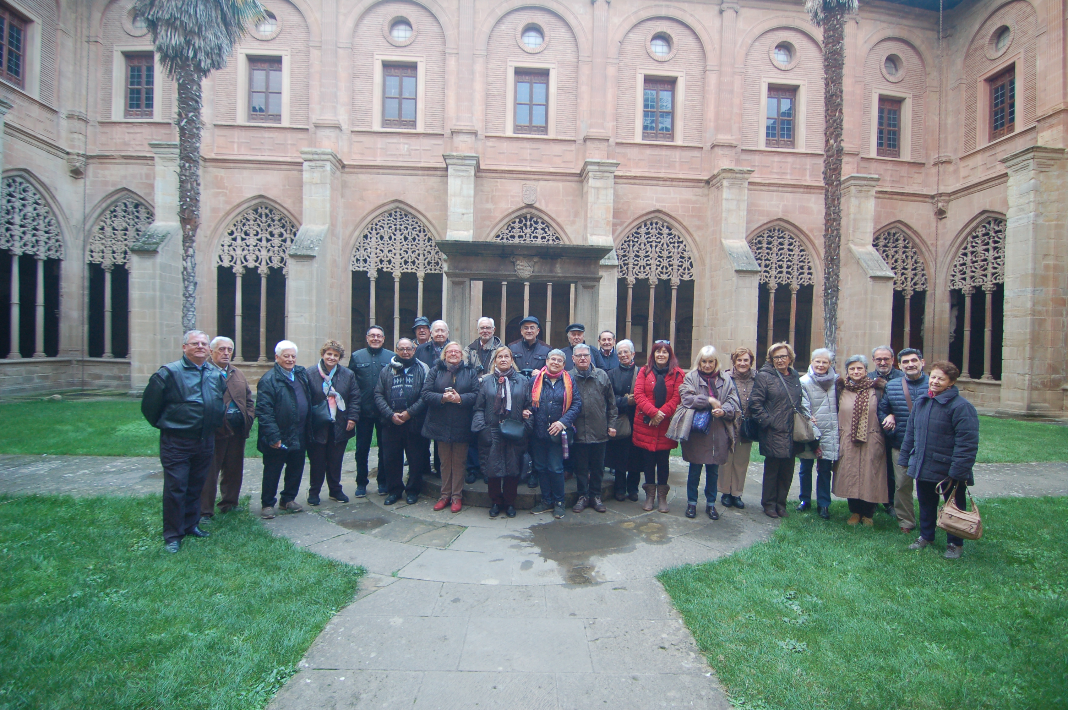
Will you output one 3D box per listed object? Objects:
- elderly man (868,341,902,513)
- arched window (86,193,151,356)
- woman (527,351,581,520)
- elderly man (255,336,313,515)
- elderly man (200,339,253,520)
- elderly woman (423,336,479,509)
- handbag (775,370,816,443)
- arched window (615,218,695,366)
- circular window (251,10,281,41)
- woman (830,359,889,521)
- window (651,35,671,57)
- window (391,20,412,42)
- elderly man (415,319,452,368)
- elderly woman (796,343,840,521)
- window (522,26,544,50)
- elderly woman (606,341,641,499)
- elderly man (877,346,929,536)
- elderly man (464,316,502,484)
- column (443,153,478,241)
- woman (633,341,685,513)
[{"bbox_3d":[3.618,0.755,4.866,0.520,1.690,0.340,2,2,30],"label":"elderly man"},{"bbox_3d":[-14.653,-2.784,17.407,3.250,5.971,0.400,1,0,-4],"label":"arched window"},{"bbox_3d":[0.189,0.737,4.570,0.540,1.602,0.420,1,0,0],"label":"woman"},{"bbox_3d":[-2.363,0.677,4.470,0.420,1.622,0.520,2,1,42],"label":"elderly man"},{"bbox_3d":[-2.891,0.649,4.446,0.500,1.641,0.360,0,1,-30],"label":"elderly man"},{"bbox_3d":[-0.828,0.685,4.684,0.560,1.642,0.400,1,1,-2],"label":"elderly woman"},{"bbox_3d":[2.527,0.496,4.580,0.360,0.700,0.220,1,2,-6],"label":"handbag"},{"bbox_3d":[4.286,-2.232,16.800,2.880,5.300,0.400,1,0,-4],"label":"arched window"},{"bbox_3d":[-7.850,-9.680,13.876,0.900,0.900,0.250,1,2,-4],"label":"circular window"},{"bbox_3d":[3.092,0.797,4.500,0.490,1.595,0.380,1,1,31],"label":"woman"},{"bbox_3d":[3.779,-9.187,14.038,0.683,0.730,0.250,1,1,-4],"label":"window"},{"bbox_3d":[-3.928,-9.627,14.085,0.690,0.690,0.220,1,2,-4],"label":"window"},{"bbox_3d":[-1.029,0.463,5.061,0.520,1.680,0.340,1,2,-18],"label":"elderly man"},{"bbox_3d":[2.886,0.755,4.802,0.470,1.645,0.340,2,1,19],"label":"elderly woman"},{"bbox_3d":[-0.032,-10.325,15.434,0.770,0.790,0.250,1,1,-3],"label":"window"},{"bbox_3d":[0.979,0.691,5.128,0.540,1.706,0.360,1,0,14],"label":"elderly woman"},{"bbox_3d":[3.441,0.766,4.370,0.500,1.663,0.350,2,1,30],"label":"elderly man"},{"bbox_3d":[-0.529,0.455,5.050,0.540,1.728,0.400,1,0,-5],"label":"elderly man"},{"bbox_3d":[-2.410,-2.500,15.170,1.050,7.800,1.950,1,0,-4],"label":"column"},{"bbox_3d":[1.266,0.706,4.815,0.570,1.691,0.380,1,0,12],"label":"woman"}]

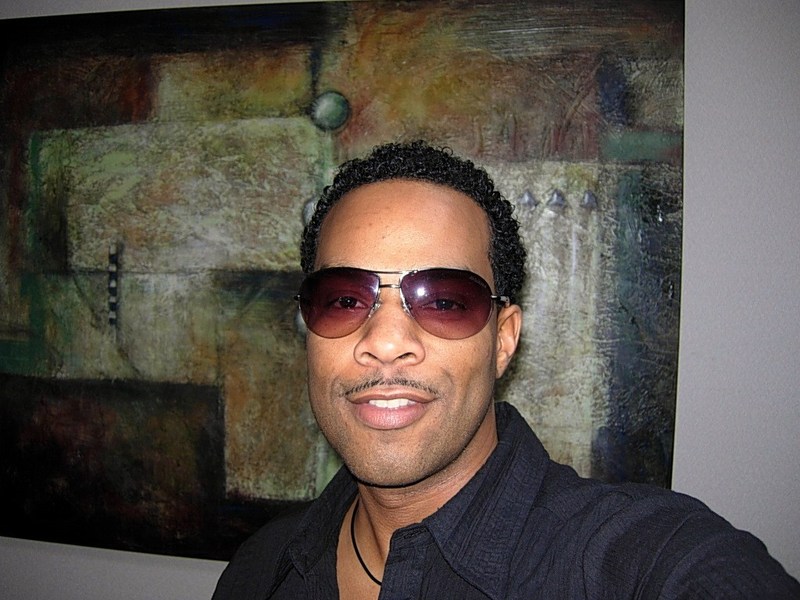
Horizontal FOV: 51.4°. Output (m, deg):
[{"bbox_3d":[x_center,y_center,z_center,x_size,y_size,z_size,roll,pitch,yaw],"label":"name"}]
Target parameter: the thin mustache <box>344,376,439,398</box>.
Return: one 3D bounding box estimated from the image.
[{"bbox_3d":[-0.006,0.058,0.549,0.064,0.014,0.021,1,-3,9],"label":"thin mustache"}]

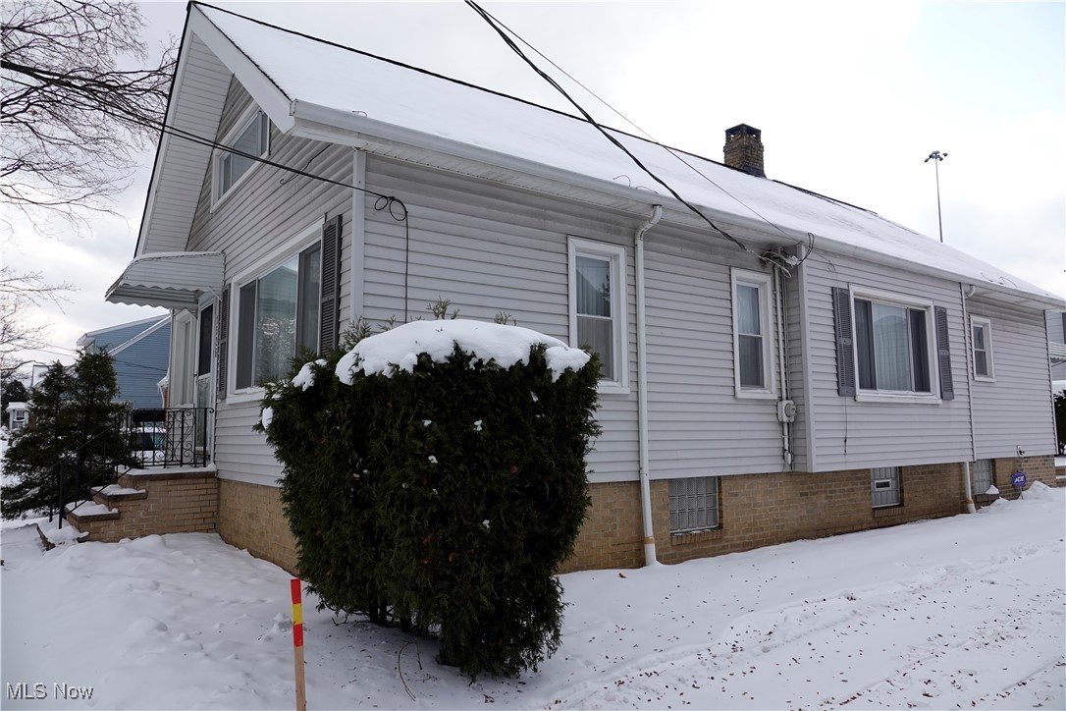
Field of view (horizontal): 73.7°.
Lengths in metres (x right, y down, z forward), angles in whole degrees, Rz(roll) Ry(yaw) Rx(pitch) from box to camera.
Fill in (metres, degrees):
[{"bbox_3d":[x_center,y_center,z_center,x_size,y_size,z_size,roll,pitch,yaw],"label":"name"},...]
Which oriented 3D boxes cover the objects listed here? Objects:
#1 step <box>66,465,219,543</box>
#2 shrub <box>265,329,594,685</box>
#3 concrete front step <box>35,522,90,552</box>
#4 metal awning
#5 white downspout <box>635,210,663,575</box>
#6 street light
[{"bbox_3d":[-4.812,1.777,8.685,1.400,0.760,1.480,4,-8,-37],"label":"step"},{"bbox_3d":[-0.775,0.814,4.468,1.400,2.040,2.000,4,-8,-35],"label":"shrub"},{"bbox_3d":[-5.461,2.115,8.245,0.380,0.150,1.700,4,-8,-37],"label":"concrete front step"},{"bbox_3d":[-4.723,-0.975,9.093,1.110,0.590,1.400,4,-8,-37],"label":"metal awning"},{"bbox_3d":[1.220,0.297,7.151,0.100,3.600,0.360,4,-8,-35],"label":"white downspout"},{"bbox_3d":[42.987,-6.130,73.865,2.400,31.500,2.400,4,-8,-35],"label":"street light"}]

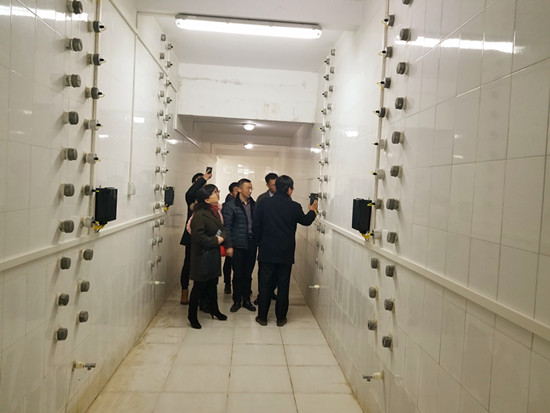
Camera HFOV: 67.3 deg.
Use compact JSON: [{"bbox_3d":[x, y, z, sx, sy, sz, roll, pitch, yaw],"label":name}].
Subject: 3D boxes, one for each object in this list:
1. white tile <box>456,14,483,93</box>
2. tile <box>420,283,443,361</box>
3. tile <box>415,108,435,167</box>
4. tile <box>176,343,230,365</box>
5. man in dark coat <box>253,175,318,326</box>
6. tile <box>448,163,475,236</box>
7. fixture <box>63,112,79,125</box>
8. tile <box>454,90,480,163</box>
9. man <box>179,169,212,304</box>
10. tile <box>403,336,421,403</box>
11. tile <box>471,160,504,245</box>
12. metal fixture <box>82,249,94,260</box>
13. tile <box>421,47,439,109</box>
[{"bbox_3d":[0.828,-0.636,1.742,0.010,0.303,0.198,2,3,-4],"label":"white tile"},{"bbox_3d":[0.759,0.572,1.991,0.010,0.303,0.198,2,3,-4],"label":"tile"},{"bbox_3d":[0.778,-0.347,2.112,0.010,0.298,0.192,3,3,-4],"label":"tile"},{"bbox_3d":[-0.660,1.397,3.916,0.502,0.010,0.499,3,3,-4],"label":"tile"},{"bbox_3d":[0.122,0.509,4.911,0.680,1.745,0.450,3,3,16],"label":"man in dark coat"},{"bbox_3d":[0.807,-0.028,1.780,0.010,0.305,0.200,3,2,-4],"label":"tile"},{"bbox_3d":[-1.123,-0.480,2.267,0.065,0.070,0.070,3,3,-4],"label":"fixture"},{"bbox_3d":[0.821,-0.333,1.767,0.010,0.305,0.200,3,2,-4],"label":"tile"},{"bbox_3d":[-1.061,0.402,5.516,0.500,1.790,0.520,2,3,-13],"label":"man"},{"bbox_3d":[0.720,0.845,2.171,0.010,0.298,0.192,3,3,-4],"label":"tile"},{"bbox_3d":[0.814,-0.018,1.575,0.010,0.303,0.198,2,3,-4],"label":"tile"},{"bbox_3d":[-1.190,0.308,2.640,0.065,0.070,0.068,2,3,-4],"label":"metal fixture"},{"bbox_3d":[0.811,-0.657,2.150,0.010,0.305,0.200,3,2,-4],"label":"tile"}]

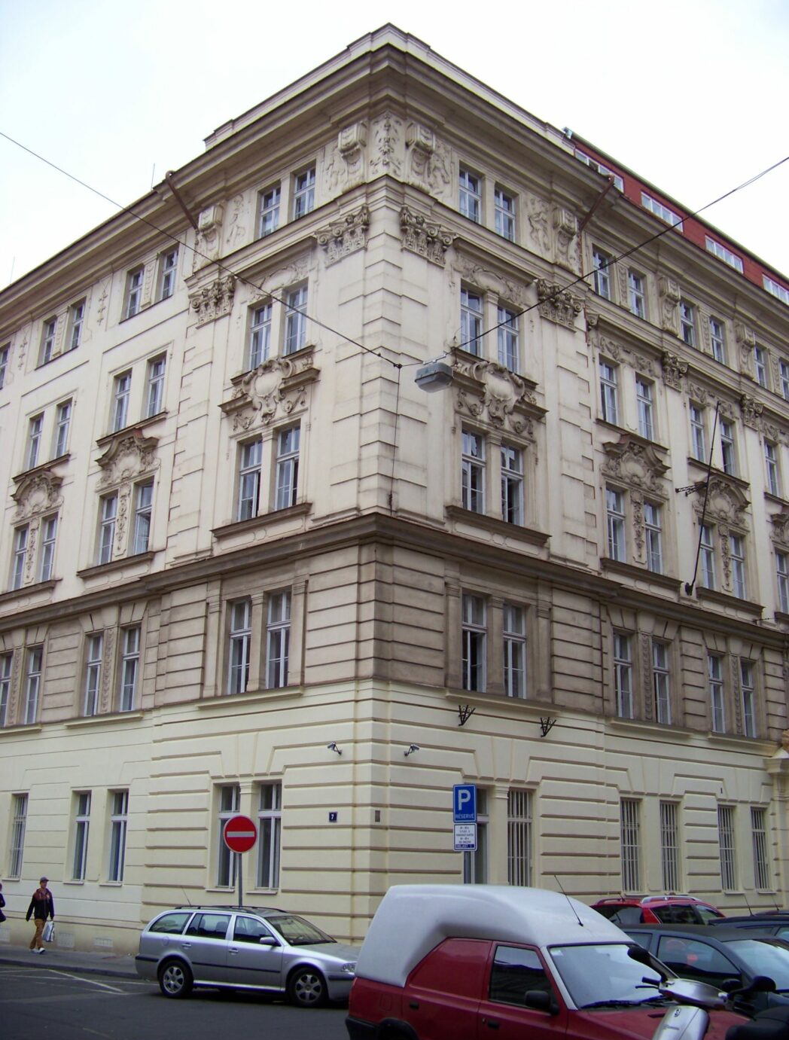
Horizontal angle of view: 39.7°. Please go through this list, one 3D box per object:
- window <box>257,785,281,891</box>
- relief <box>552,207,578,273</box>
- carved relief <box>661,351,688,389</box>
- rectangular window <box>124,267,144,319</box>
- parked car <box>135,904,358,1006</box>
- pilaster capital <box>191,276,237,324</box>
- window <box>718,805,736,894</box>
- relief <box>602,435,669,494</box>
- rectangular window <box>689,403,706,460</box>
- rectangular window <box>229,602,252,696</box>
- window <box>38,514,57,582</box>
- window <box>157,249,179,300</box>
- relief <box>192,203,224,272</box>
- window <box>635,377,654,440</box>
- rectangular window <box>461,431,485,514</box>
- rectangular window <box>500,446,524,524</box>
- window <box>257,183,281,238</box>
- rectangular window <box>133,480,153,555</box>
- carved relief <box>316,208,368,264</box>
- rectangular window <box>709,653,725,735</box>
[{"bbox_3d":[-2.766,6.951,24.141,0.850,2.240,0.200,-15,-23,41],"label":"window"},{"bbox_3d":[4.752,-7.672,30.120,0.660,1.650,0.380,16,-23,-40],"label":"relief"},{"bbox_3d":[8.504,-4.459,33.244,1.080,1.080,0.300,16,-23,-40],"label":"carved relief"},{"bbox_3d":[-7.789,-6.850,33.450,0.922,1.676,0.160,-15,-23,40],"label":"rectangular window"},{"bbox_3d":[-2.310,7.540,19.080,4.510,1.470,1.750,-6,-19,21],"label":"parked car"},{"bbox_3d":[-4.926,-5.818,29.495,1.650,0.980,0.400,-15,-23,41],"label":"pilaster capital"},{"bbox_3d":[9.058,8.977,30.000,0.895,2.193,0.160,16,-23,-39],"label":"window"},{"bbox_3d":[6.749,-1.634,30.526,3.100,1.220,0.380,16,-23,-39],"label":"relief"},{"bbox_3d":[9.294,-2.684,33.880,0.960,1.790,0.180,16,-23,-40],"label":"rectangular window"},{"bbox_3d":[-3.598,3.004,25.951,0.970,2.300,0.200,-15,-23,41],"label":"rectangular window"},{"bbox_3d":[-10.355,0.901,33.343,0.977,2.093,0.160,-15,-23,40],"label":"window"},{"bbox_3d":[-6.690,-7.323,32.993,0.956,1.769,0.180,-15,-23,41],"label":"window"},{"bbox_3d":[-5.308,-8.028,31.122,0.800,1.900,0.370,-15,-23,41],"label":"relief"},{"bbox_3d":[7.375,-3.220,32.579,0.962,2.092,0.180,16,-23,-39],"label":"window"},{"bbox_3d":[1.806,-1.048,25.885,0.910,2.220,0.200,16,-23,-40],"label":"rectangular window"},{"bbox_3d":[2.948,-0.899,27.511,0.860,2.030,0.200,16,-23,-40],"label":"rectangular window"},{"bbox_3d":[-3.250,-8.158,29.335,0.970,1.600,0.200,-15,-23,41],"label":"window"},{"bbox_3d":[-6.786,-0.023,30.197,0.973,2.144,0.160,-15,-23,40],"label":"rectangular window"},{"bbox_3d":[-1.267,-6.670,26.173,1.750,1.050,0.360,-15,-23,40],"label":"carved relief"},{"bbox_3d":[9.042,4.924,31.095,0.950,2.260,0.200,16,-23,-40],"label":"rectangular window"}]

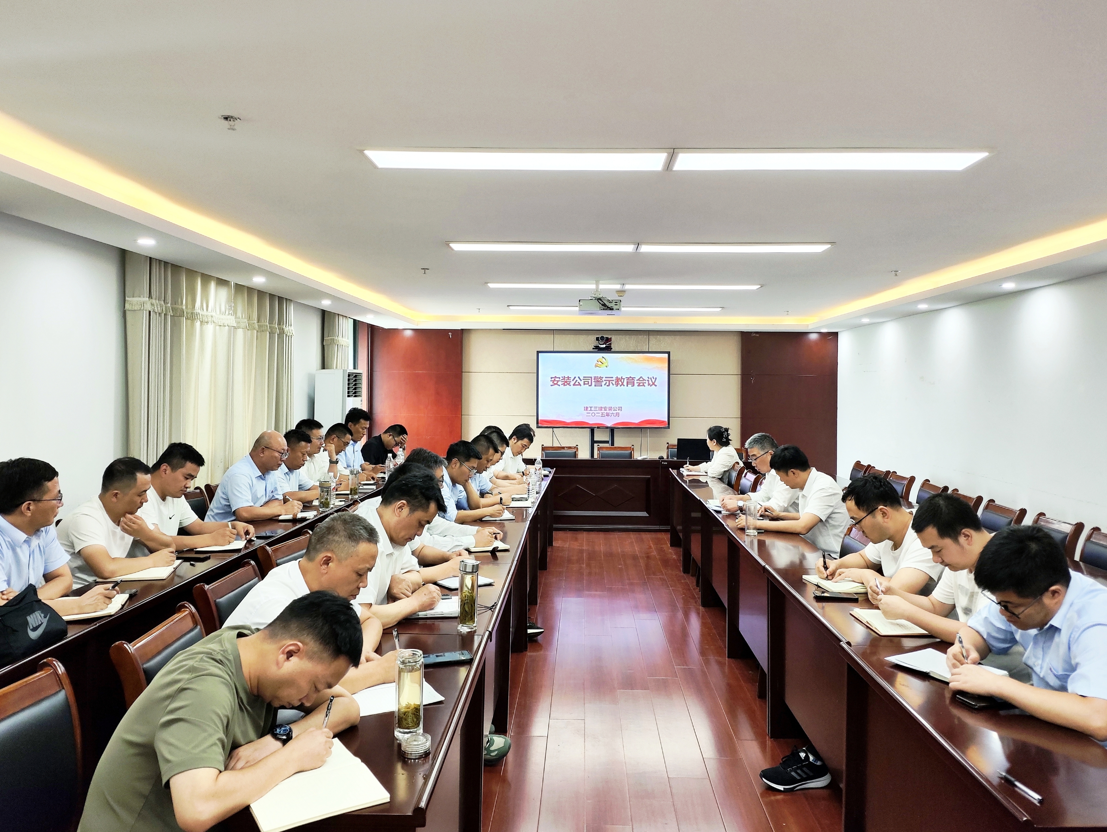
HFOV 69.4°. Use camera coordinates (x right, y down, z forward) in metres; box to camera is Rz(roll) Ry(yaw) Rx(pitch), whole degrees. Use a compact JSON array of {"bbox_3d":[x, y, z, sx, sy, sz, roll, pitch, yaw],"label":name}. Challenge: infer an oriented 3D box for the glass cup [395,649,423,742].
[{"bbox_3d":[-0.325,0.630,1.806,0.064,0.195,0.064,1,2,0],"label":"glass cup"}]

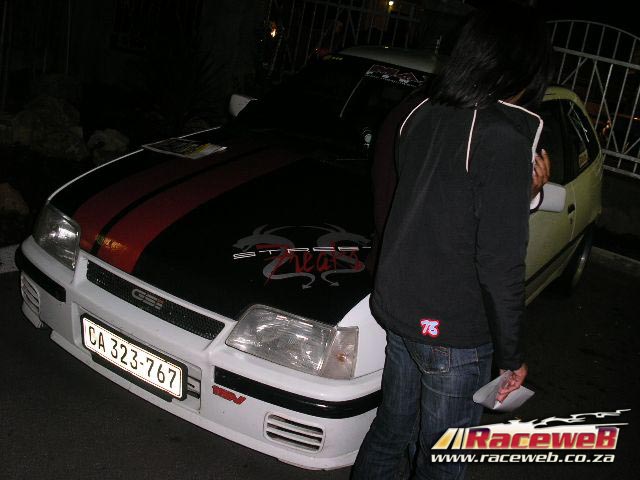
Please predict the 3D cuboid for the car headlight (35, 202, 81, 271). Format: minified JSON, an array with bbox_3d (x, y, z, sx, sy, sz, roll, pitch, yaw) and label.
[{"bbox_3d":[-0.955,-0.031,2.639,0.390,0.160,0.230,20,21,28],"label":"car headlight"}]

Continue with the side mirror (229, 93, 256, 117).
[{"bbox_3d":[-0.415,-0.716,3.756,0.160,0.125,0.110,20,21,28],"label":"side mirror"}]

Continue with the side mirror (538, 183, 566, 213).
[{"bbox_3d":[0.975,-0.183,2.962,0.160,0.125,0.110,20,21,28],"label":"side mirror"}]

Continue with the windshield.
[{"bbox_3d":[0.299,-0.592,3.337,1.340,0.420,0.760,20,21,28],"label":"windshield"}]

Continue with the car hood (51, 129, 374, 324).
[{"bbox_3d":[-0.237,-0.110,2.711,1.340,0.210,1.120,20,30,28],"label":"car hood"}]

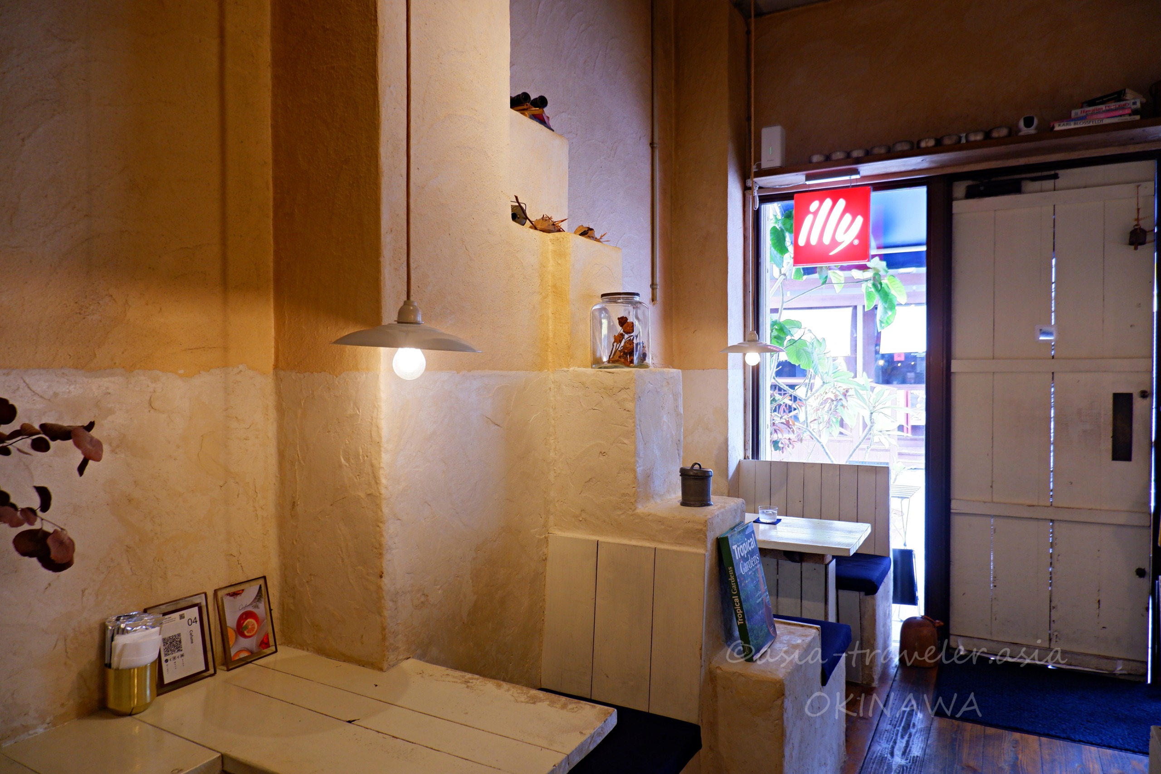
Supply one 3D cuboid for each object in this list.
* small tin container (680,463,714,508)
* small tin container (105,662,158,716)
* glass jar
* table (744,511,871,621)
[{"bbox_3d":[0.312,0.260,1.994,0.088,0.113,0.088,0,1,0],"label":"small tin container"},{"bbox_3d":[-0.806,0.535,1.335,0.081,0.086,0.081,0,1,30],"label":"small tin container"},{"bbox_3d":[0.112,-0.155,2.065,0.164,0.204,0.164,0,1,30],"label":"glass jar"},{"bbox_3d":[0.737,0.885,2.892,0.668,0.681,0.470,0,1,30],"label":"table"}]

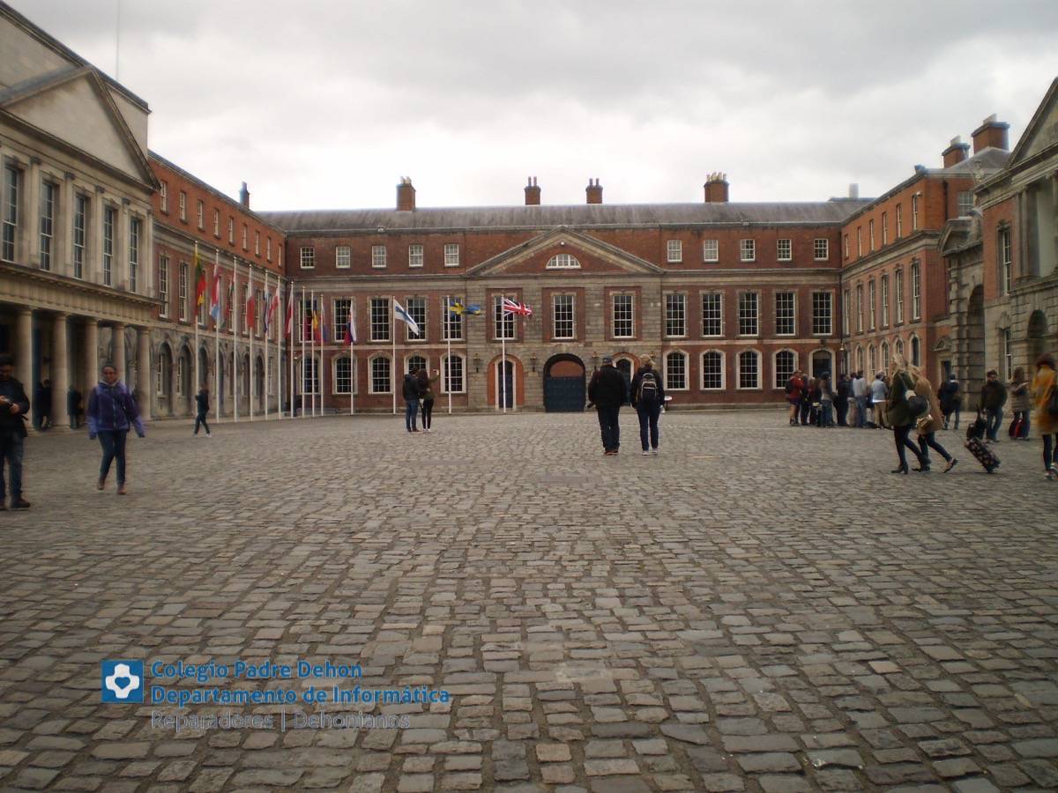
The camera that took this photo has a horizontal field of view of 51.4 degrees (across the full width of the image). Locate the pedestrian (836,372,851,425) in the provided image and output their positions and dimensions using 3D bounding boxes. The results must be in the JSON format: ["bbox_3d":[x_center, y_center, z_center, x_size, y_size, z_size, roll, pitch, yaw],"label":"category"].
[{"bbox_3d":[10.269,0.124,35.900,0.520,1.710,0.380,-1,0,20],"label":"pedestrian"}]

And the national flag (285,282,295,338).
[{"bbox_3d":[-13.988,-4.895,64.300,0.580,2.900,0.400,-1,0,2],"label":"national flag"}]

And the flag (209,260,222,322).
[{"bbox_3d":[-14.670,-4.890,51.500,0.700,2.800,0.400,-1,0,2],"label":"flag"}]

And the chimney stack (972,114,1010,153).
[{"bbox_3d":[28.046,-15.962,66.941,1.250,2.300,2.600,-1,0,2],"label":"chimney stack"}]

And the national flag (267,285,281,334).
[{"bbox_3d":[-14.475,-4.975,62.400,0.750,2.550,0.400,-1,0,2],"label":"national flag"}]

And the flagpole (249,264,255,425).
[{"bbox_3d":[-14.318,-2.758,56.800,0.120,8.100,0.120,-1,0,2],"label":"flagpole"}]

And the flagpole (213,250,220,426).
[{"bbox_3d":[-14.248,-2.726,50.400,0.130,8.000,0.130,-1,0,2],"label":"flagpole"}]

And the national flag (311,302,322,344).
[{"bbox_3d":[-13.479,-4.698,69.800,0.650,2.500,0.400,-1,0,2],"label":"national flag"}]

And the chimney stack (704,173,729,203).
[{"bbox_3d":[14.388,-16.013,84.500,1.900,2.350,1.700,-1,0,2],"label":"chimney stack"}]

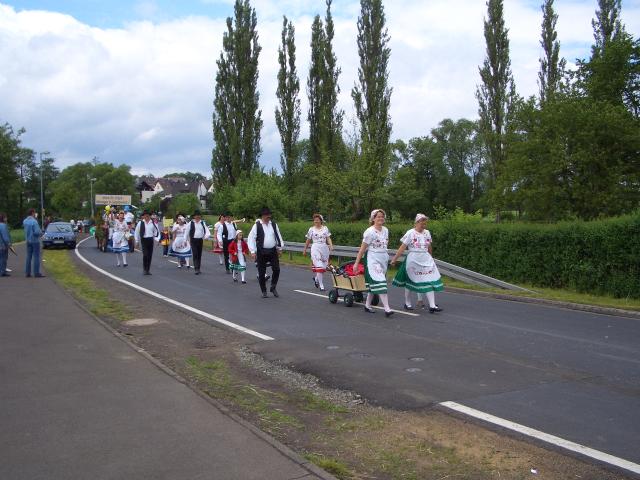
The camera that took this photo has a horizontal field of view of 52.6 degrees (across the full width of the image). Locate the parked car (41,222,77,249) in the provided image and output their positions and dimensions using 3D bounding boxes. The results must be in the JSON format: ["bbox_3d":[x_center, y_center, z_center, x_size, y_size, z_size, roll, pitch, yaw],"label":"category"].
[{"bbox_3d":[-14.591,-0.252,36.300,1.720,1.400,4.350,-1,2,-19],"label":"parked car"}]

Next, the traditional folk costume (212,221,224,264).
[{"bbox_3d":[-3.321,0.123,21.600,0.580,1.460,0.460,-1,2,-24],"label":"traditional folk costume"}]

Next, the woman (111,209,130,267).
[{"bbox_3d":[-6.304,-0.038,20.500,0.600,1.720,0.480,-1,2,-20],"label":"woman"}]

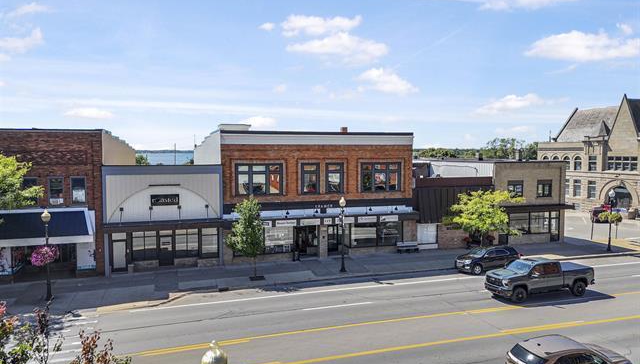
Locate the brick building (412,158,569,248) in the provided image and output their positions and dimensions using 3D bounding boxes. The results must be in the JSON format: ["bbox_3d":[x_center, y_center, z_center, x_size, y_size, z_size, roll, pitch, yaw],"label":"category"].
[{"bbox_3d":[13.361,1.410,46.087,15.300,7.400,16.000,-1,4,-17],"label":"brick building"}]

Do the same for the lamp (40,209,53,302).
[{"bbox_3d":[-15.093,4.024,24.486,0.580,5.101,0.580,-1,4,-17],"label":"lamp"}]

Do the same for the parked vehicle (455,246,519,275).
[{"bbox_3d":[11.774,5.394,31.146,4.750,1.680,1.840,-1,4,-16],"label":"parked vehicle"}]

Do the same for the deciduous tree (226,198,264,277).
[{"bbox_3d":[-4.772,3.610,28.586,2.400,5.339,2.400,-1,4,-17],"label":"deciduous tree"}]

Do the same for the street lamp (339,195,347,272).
[{"bbox_3d":[1.589,3.583,30.302,0.520,5.141,0.520,0,4,0],"label":"street lamp"}]

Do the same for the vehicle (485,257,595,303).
[{"bbox_3d":[12.876,5.584,25.958,6.300,2.000,2.080,-1,4,-15],"label":"vehicle"}]

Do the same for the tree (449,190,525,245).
[{"bbox_3d":[12.640,3.265,33.733,5.400,5.274,5.400,-1,4,-17],"label":"tree"}]

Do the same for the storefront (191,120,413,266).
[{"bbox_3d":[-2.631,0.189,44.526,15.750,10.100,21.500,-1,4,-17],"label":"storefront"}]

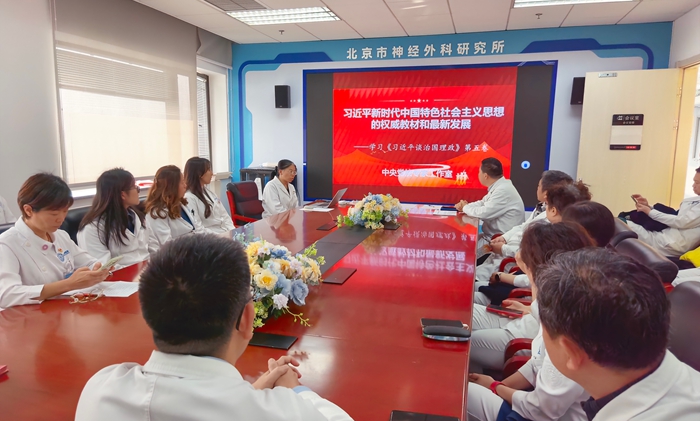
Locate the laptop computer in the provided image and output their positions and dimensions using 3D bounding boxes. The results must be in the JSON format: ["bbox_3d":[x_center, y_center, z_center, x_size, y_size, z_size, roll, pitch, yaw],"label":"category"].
[{"bbox_3d":[-0.232,-0.131,4.987,0.320,0.190,0.320,2,8,15],"label":"laptop computer"}]

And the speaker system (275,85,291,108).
[{"bbox_3d":[-0.928,-1.578,6.739,0.210,0.315,0.180,0,8,1],"label":"speaker system"}]

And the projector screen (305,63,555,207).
[{"bbox_3d":[0.929,-0.968,6.425,3.270,1.820,0.100,2,8,15],"label":"projector screen"}]

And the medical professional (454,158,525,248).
[{"bbox_3d":[1.218,0.185,4.240,0.700,1.280,0.540,6,9,33],"label":"medical professional"}]

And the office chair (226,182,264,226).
[{"bbox_3d":[-0.860,0.215,4.905,0.640,1.000,0.620,4,9,25],"label":"office chair"}]

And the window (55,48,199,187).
[{"bbox_3d":[-2.154,-0.915,5.033,0.100,1.180,2.000,3,8,15],"label":"window"}]

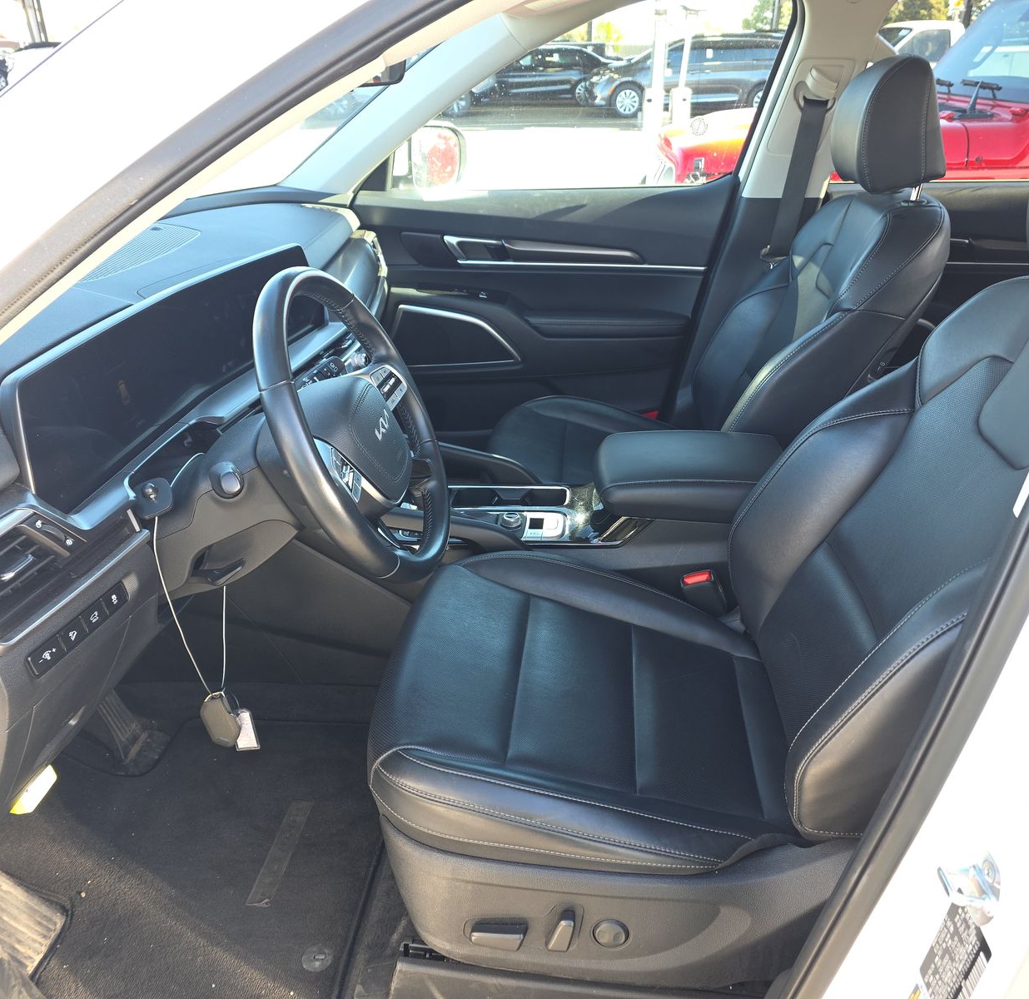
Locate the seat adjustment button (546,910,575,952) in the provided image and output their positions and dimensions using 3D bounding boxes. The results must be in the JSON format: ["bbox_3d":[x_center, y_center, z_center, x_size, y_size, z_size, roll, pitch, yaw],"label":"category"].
[{"bbox_3d":[0.051,0.471,0.965,0.024,0.052,0.020,15,28,-1],"label":"seat adjustment button"}]

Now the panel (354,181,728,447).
[{"bbox_3d":[0.019,-0.412,2.080,0.930,0.635,0.140,2,27,5],"label":"panel"}]

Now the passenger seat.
[{"bbox_3d":[0.350,-0.293,1.707,0.850,1.000,0.560,2,27,5],"label":"passenger seat"}]

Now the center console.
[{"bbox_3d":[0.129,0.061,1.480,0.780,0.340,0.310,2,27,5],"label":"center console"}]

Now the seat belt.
[{"bbox_3d":[0.565,-0.643,1.805,0.070,0.350,0.045,6,33,3],"label":"seat belt"}]

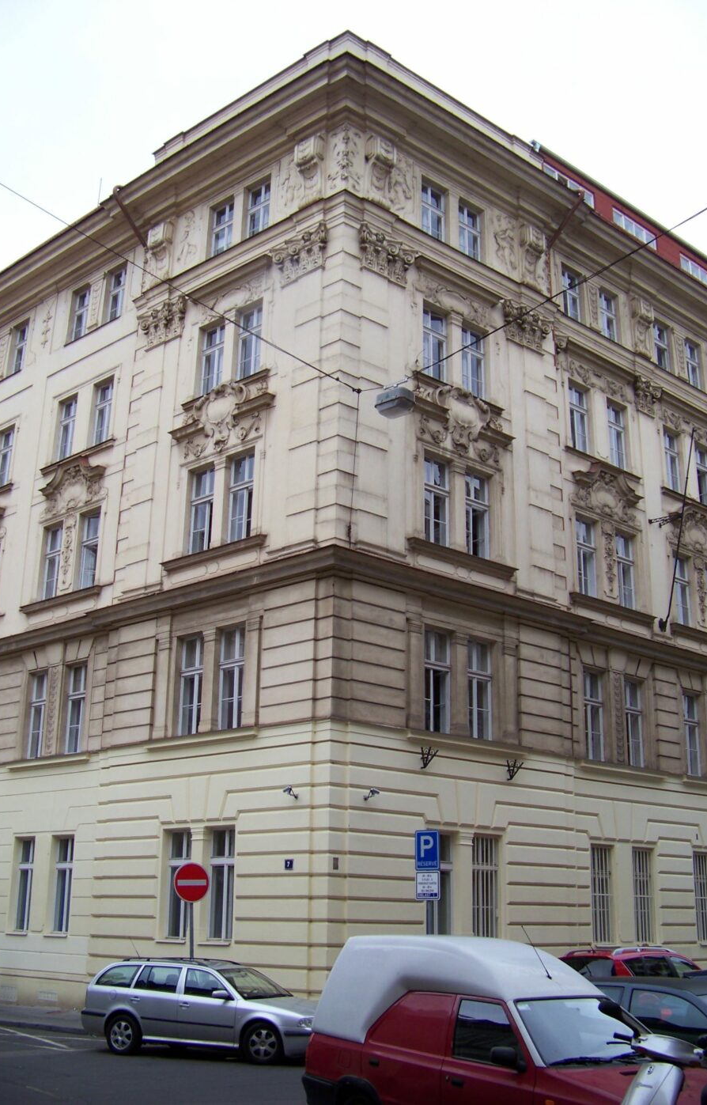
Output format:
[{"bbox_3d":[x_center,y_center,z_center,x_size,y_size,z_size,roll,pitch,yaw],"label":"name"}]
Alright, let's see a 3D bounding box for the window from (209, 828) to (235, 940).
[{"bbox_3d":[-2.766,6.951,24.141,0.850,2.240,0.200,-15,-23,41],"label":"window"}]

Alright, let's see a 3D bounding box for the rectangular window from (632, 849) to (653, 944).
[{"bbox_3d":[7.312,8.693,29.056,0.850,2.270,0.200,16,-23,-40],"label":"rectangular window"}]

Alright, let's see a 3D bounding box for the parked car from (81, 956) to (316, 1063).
[{"bbox_3d":[-2.310,7.540,19.080,4.510,1.470,1.750,-6,-19,21],"label":"parked car"}]

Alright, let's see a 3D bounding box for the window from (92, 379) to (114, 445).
[{"bbox_3d":[-6.680,-3.767,31.346,0.927,1.861,0.160,-15,-23,40],"label":"window"}]

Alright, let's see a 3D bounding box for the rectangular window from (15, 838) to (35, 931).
[{"bbox_3d":[-8.027,8.267,28.590,0.920,2.260,0.200,-15,-23,41],"label":"rectangular window"}]

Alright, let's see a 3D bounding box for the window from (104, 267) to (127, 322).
[{"bbox_3d":[-6.690,-7.323,32.993,0.956,1.769,0.180,-15,-23,41],"label":"window"}]

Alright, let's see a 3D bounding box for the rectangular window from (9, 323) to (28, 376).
[{"bbox_3d":[-10.419,-6.367,36.304,0.913,1.773,0.180,-15,-23,41],"label":"rectangular window"}]

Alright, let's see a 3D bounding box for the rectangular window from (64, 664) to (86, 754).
[{"bbox_3d":[-6.777,3.879,28.733,0.950,2.240,0.200,-15,-23,41],"label":"rectangular window"}]

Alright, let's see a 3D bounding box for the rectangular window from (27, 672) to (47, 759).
[{"bbox_3d":[-8.206,4.296,30.233,0.970,2.320,0.200,-15,-23,41],"label":"rectangular window"}]

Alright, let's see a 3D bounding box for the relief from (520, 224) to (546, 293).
[{"bbox_3d":[4.752,-7.672,30.120,0.660,1.650,0.380,16,-23,-40],"label":"relief"}]

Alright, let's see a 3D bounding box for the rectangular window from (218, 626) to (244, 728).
[{"bbox_3d":[-2.511,2.719,24.855,0.938,2.256,0.160,-15,-23,40],"label":"rectangular window"}]

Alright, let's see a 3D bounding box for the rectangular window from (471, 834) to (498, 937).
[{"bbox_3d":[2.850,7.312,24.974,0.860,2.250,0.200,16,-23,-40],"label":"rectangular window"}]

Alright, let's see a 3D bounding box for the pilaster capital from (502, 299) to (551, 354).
[{"bbox_3d":[4.511,-5.848,29.954,1.600,1.120,0.420,16,-23,-40],"label":"pilaster capital"}]

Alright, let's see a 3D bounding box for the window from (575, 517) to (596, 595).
[{"bbox_3d":[6.075,0.192,30.338,0.985,2.272,0.180,16,-23,-39],"label":"window"}]

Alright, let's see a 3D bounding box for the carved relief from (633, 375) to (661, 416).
[{"bbox_3d":[8.504,-4.459,33.244,1.080,1.080,0.300,16,-23,-40],"label":"carved relief"}]

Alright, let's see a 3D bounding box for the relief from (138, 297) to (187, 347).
[{"bbox_3d":[-4.926,-5.818,29.495,1.650,0.980,0.400,-15,-23,41],"label":"relief"}]

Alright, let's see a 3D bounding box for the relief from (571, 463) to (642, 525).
[{"bbox_3d":[6.749,-1.634,30.526,3.100,1.220,0.380,16,-23,-39],"label":"relief"}]

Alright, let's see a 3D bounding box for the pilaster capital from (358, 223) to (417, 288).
[{"bbox_3d":[0.787,-6.703,26.122,1.600,1.000,0.400,16,-23,-40],"label":"pilaster capital"}]

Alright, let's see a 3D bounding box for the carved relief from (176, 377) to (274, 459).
[{"bbox_3d":[-3.057,-3.187,27.110,3.389,1.691,0.420,-15,-23,41],"label":"carved relief"}]

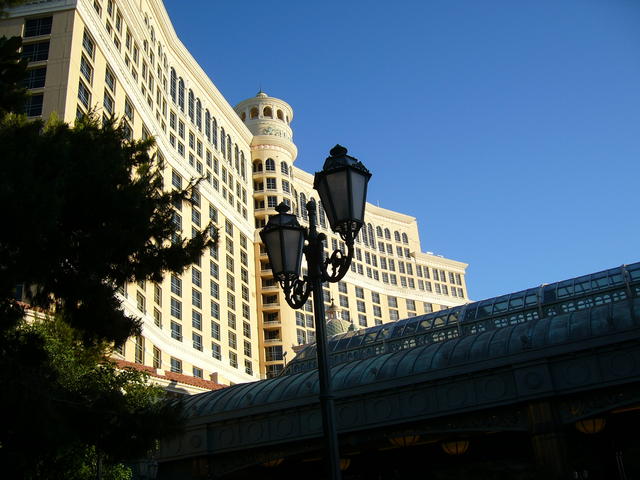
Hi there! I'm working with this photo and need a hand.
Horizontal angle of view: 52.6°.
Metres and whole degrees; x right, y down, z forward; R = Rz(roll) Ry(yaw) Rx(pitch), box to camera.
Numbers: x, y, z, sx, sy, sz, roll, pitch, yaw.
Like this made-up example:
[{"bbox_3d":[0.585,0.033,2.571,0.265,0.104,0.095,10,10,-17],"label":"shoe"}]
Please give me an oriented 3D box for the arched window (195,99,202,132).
[{"bbox_3d":[-36.005,-37.335,191.948,0.450,11.110,3.100,-12,-25,14],"label":"arched window"}]

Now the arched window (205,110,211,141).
[{"bbox_3d":[-34.232,-35.133,197.147,0.450,11.110,3.100,-12,-25,14],"label":"arched window"}]

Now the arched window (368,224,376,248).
[{"bbox_3d":[22.204,-2.218,280.814,0.450,11.110,3.100,-25,-31,36],"label":"arched window"}]

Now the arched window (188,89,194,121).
[{"bbox_3d":[-37.402,-39.069,187.853,0.450,11.110,3.100,-12,-25,14],"label":"arched window"}]

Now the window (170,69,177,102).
[{"bbox_3d":[-40.545,-42.972,178.638,0.450,11.110,3.100,-12,-25,14],"label":"window"}]

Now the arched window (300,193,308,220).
[{"bbox_3d":[-6.399,-12.974,251.455,0.450,11.110,3.100,-25,-31,36],"label":"arched window"}]

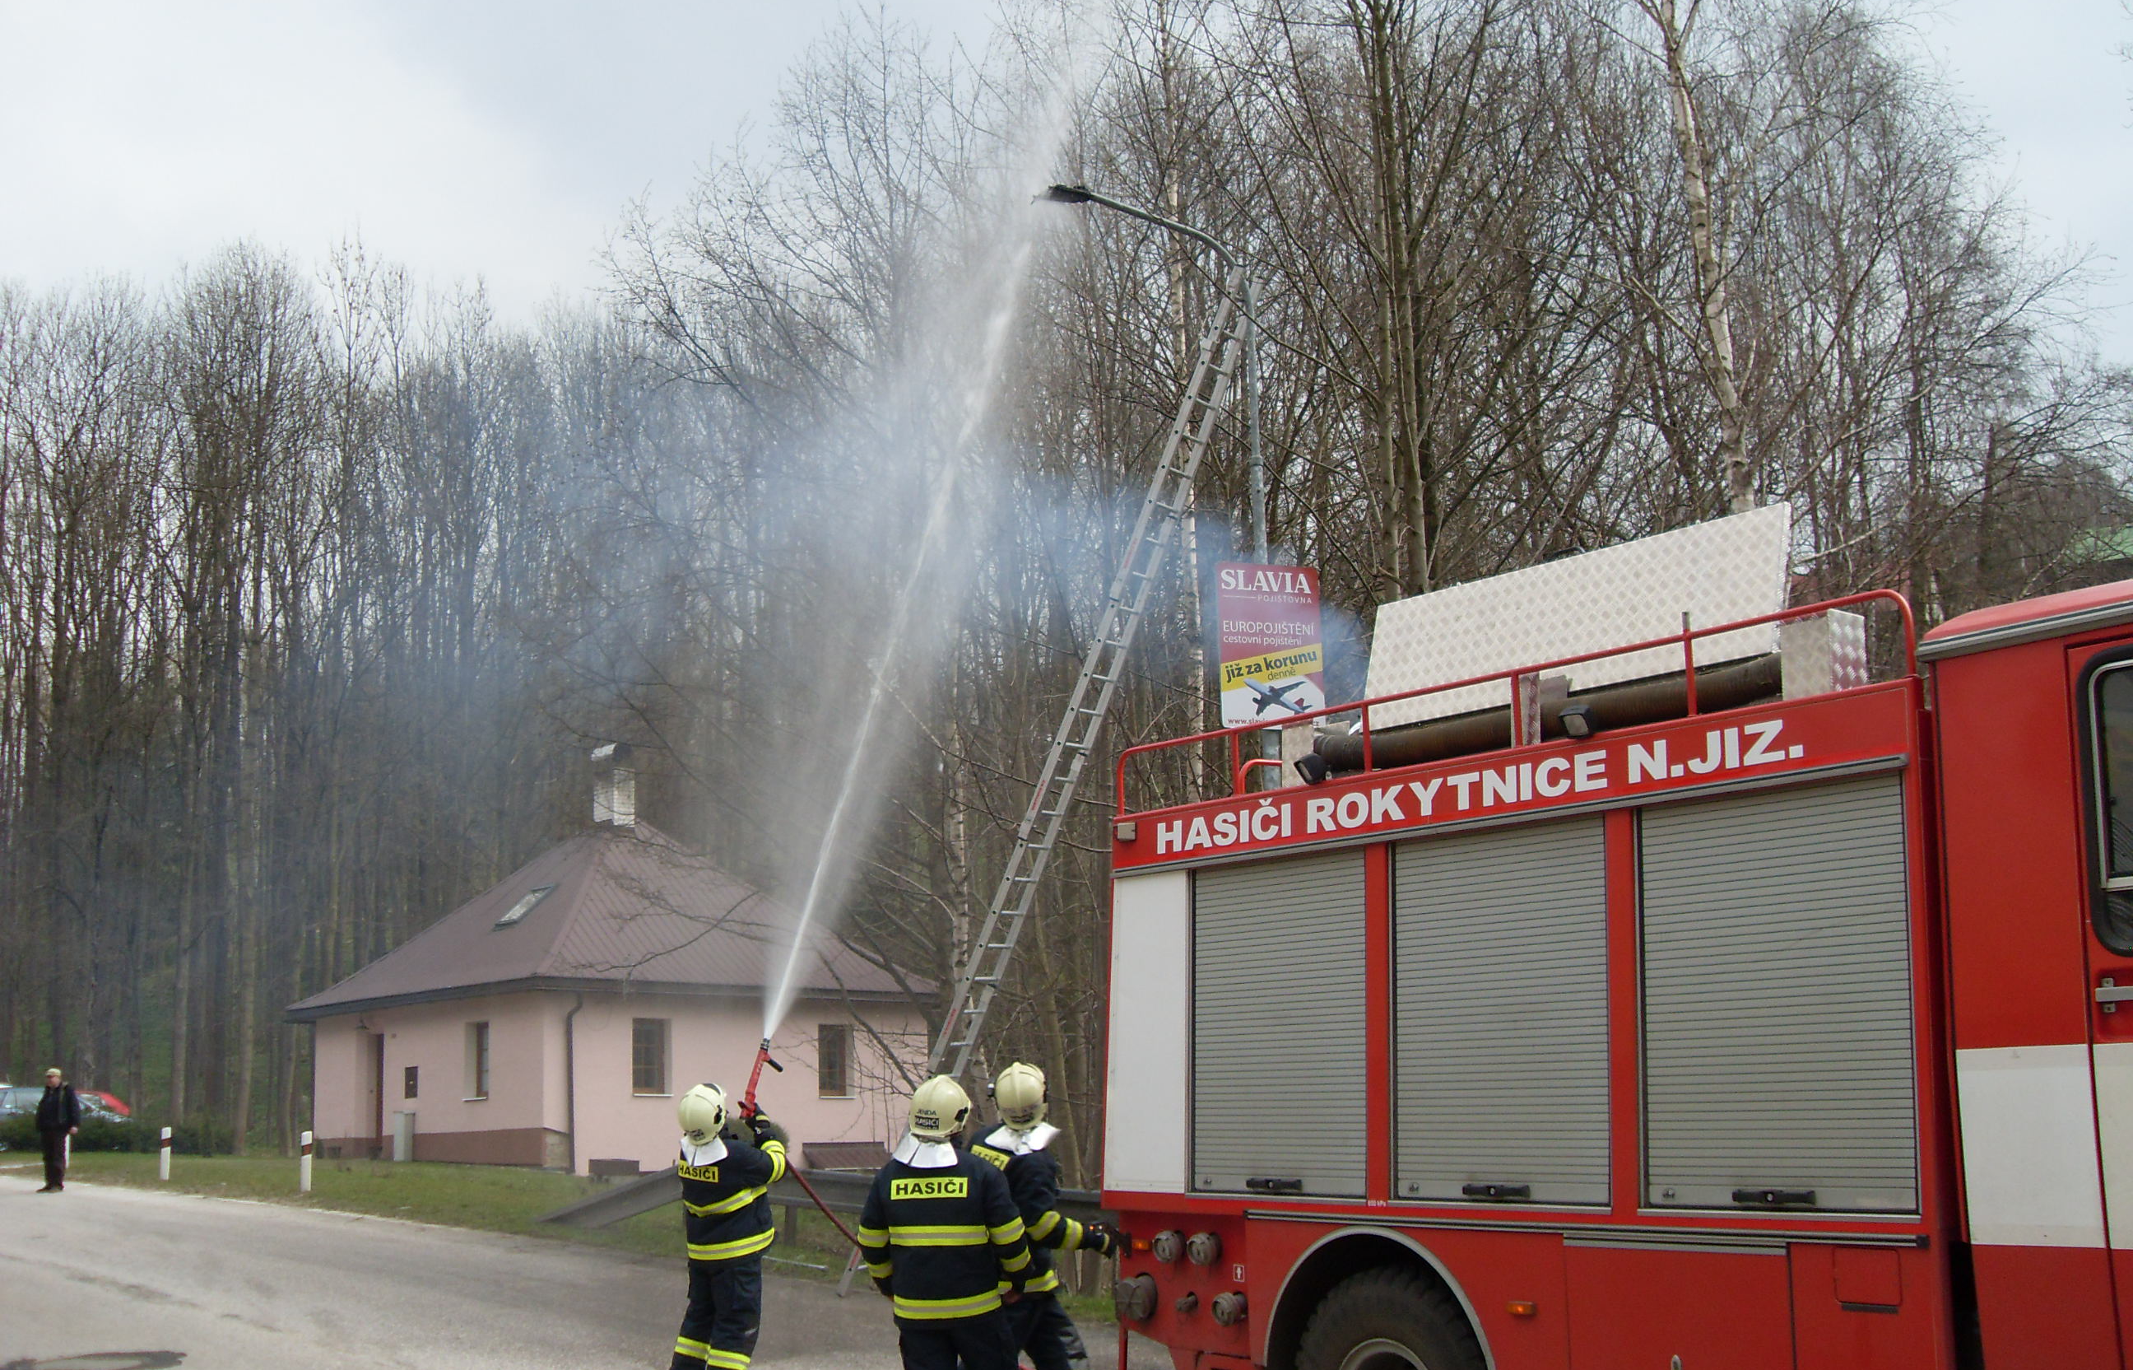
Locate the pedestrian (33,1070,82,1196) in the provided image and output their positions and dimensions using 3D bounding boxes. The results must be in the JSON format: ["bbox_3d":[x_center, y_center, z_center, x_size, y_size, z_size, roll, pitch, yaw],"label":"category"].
[{"bbox_3d":[-14.194,6.264,32.179,0.600,1.730,0.450,-6,-13,21],"label":"pedestrian"}]

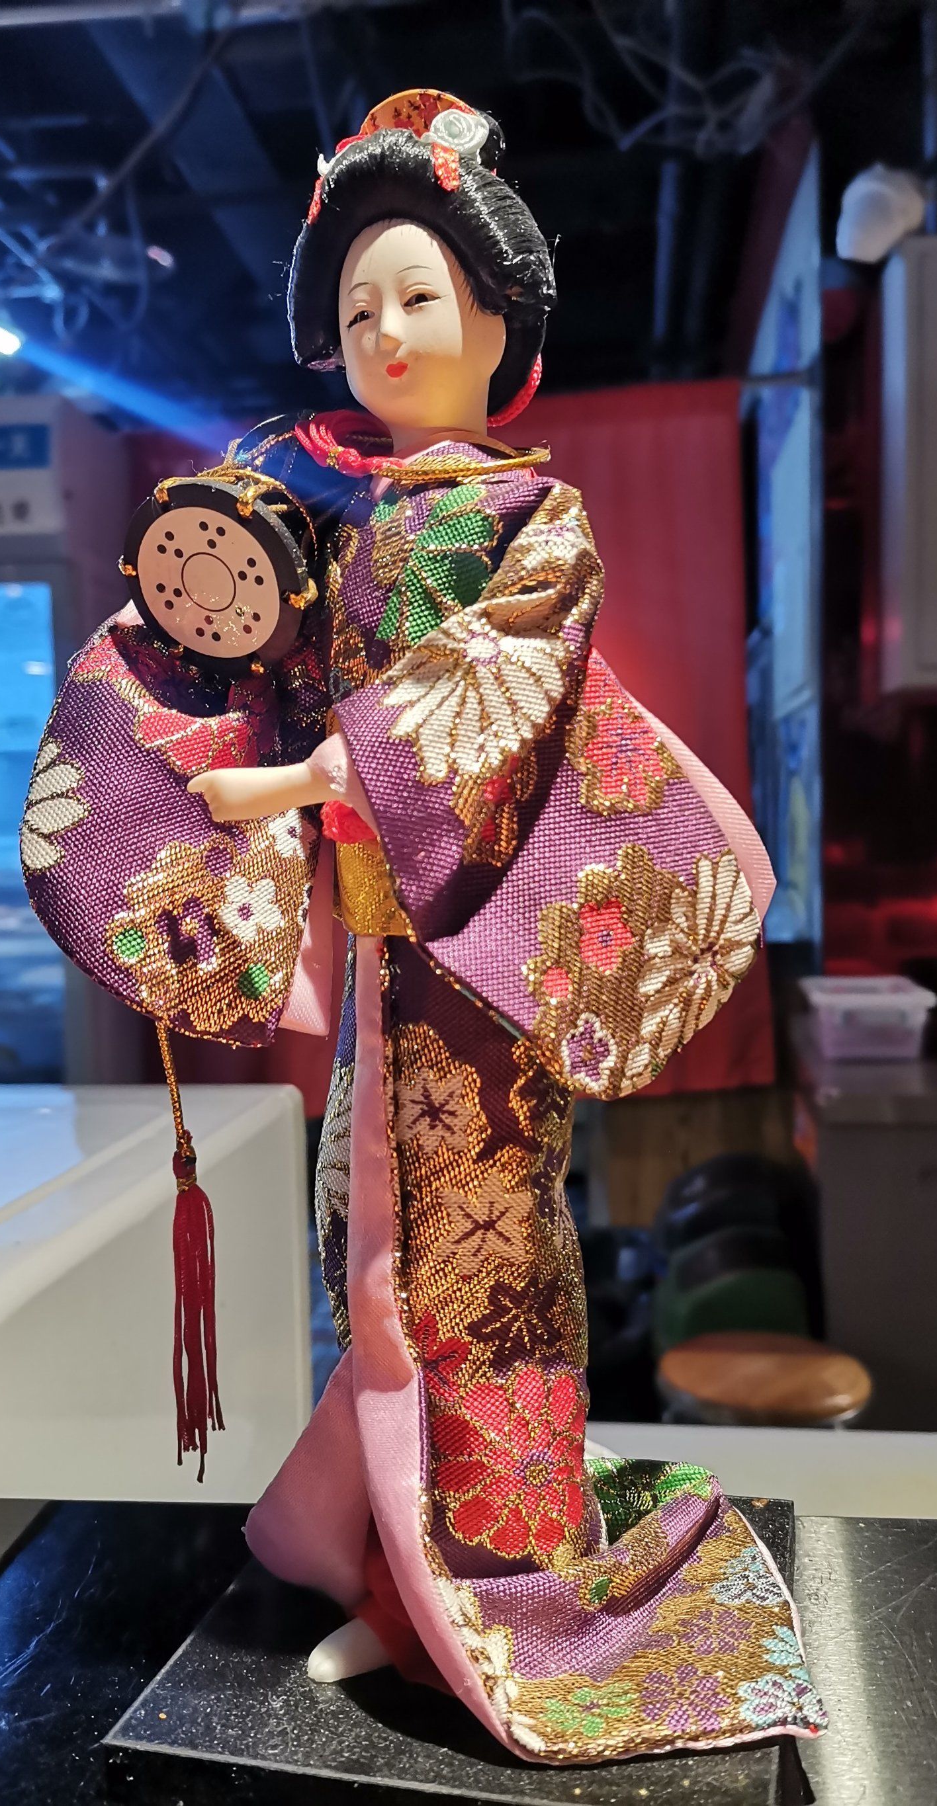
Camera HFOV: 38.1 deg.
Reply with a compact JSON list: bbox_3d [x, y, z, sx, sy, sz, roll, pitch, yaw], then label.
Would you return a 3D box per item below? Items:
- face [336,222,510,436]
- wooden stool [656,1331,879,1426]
[{"bbox_3d":[-0.009,-0.104,0.245,0.027,0.036,0.022,1,3,32],"label":"face"},{"bbox_3d":[0.441,0.917,2.009,0.330,0.450,0.330,-1,2,0],"label":"wooden stool"}]

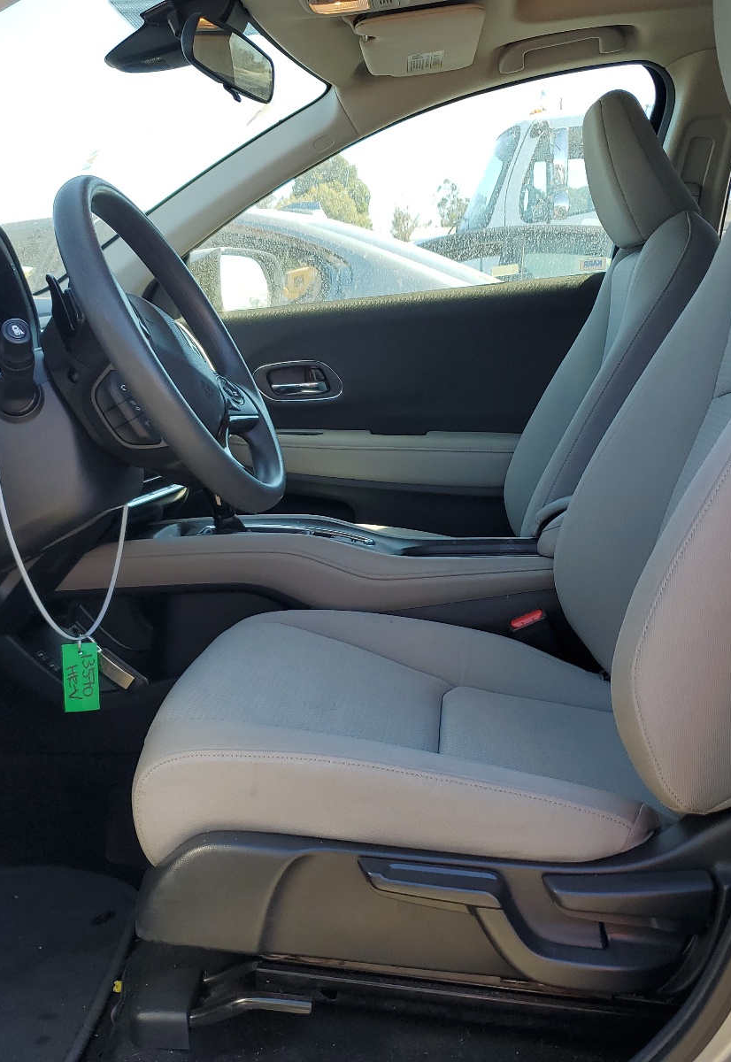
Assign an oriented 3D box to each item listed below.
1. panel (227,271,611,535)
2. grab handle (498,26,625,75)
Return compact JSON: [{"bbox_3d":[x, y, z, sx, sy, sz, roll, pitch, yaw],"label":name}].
[{"bbox_3d":[0.102,-0.216,2.094,0.940,0.600,0.140,1,13,5],"label":"panel"},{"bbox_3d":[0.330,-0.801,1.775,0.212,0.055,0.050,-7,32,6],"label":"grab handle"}]

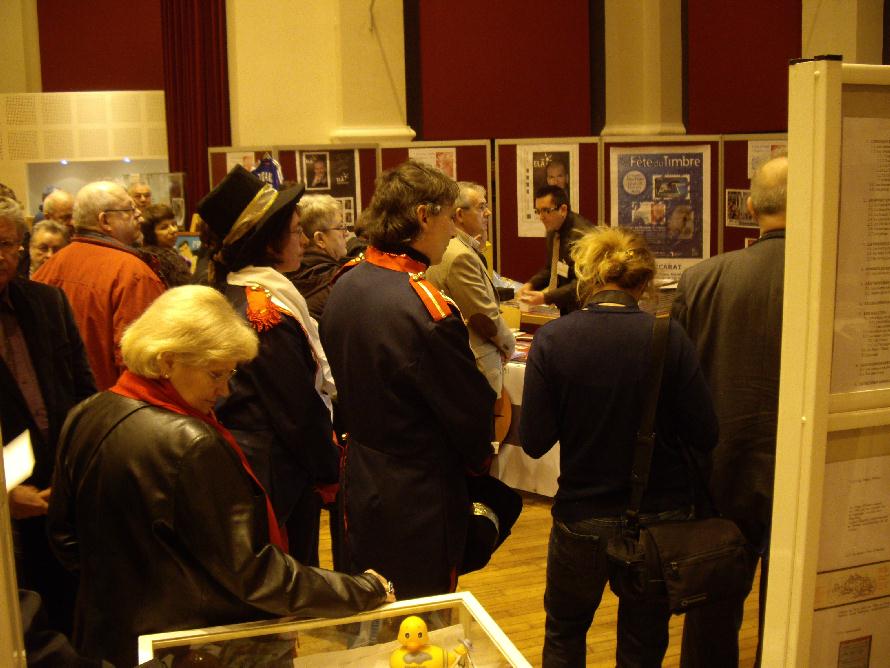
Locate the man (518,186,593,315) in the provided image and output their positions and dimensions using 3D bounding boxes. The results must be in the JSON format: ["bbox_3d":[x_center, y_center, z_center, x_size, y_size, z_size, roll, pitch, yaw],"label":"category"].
[{"bbox_3d":[0.655,-0.016,5.506,0.540,1.633,0.470,6,11,40],"label":"man"}]

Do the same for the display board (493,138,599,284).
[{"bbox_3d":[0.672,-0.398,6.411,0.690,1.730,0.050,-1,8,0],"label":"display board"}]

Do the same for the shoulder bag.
[{"bbox_3d":[0.514,0.278,2.143,0.290,0.627,0.180,-7,10,-35],"label":"shoulder bag"}]

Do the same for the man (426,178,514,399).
[{"bbox_3d":[0.106,0.188,4.119,0.420,1.649,0.480,-4,9,-16],"label":"man"}]

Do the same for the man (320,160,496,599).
[{"bbox_3d":[-0.075,0.417,2.444,0.380,1.681,0.500,-8,10,-38],"label":"man"}]

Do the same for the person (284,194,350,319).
[{"bbox_3d":[-0.458,0.284,3.677,0.350,1.609,0.490,-6,9,-28],"label":"person"}]

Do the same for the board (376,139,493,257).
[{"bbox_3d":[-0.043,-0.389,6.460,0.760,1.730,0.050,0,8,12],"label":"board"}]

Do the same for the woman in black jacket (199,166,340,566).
[{"bbox_3d":[-0.448,0.387,2.701,0.370,1.683,0.470,-5,9,-24],"label":"woman in black jacket"}]

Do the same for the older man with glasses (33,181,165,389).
[{"bbox_3d":[-1.196,0.286,3.573,0.350,1.668,0.520,-8,11,-40],"label":"older man with glasses"}]

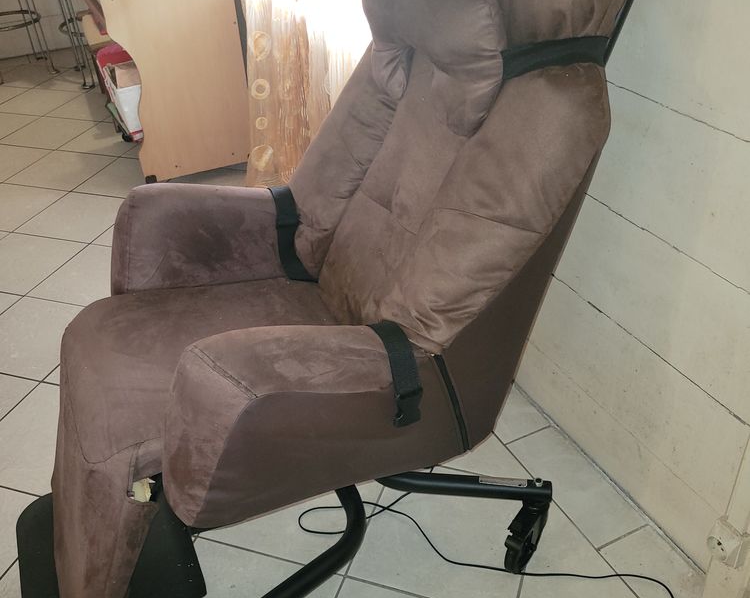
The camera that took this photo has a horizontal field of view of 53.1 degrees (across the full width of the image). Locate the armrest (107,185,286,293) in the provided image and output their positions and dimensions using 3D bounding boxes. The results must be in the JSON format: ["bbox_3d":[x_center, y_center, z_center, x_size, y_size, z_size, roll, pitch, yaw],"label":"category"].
[{"bbox_3d":[-0.325,-0.123,1.524,0.415,0.235,0.150,-5,32,-26],"label":"armrest"}]

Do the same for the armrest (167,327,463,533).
[{"bbox_3d":[-0.064,0.181,1.068,0.435,0.254,0.155,-5,32,-26],"label":"armrest"}]

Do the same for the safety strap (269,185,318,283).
[{"bbox_3d":[-0.168,-0.136,1.542,0.080,0.220,0.090,-17,37,-19],"label":"safety strap"}]

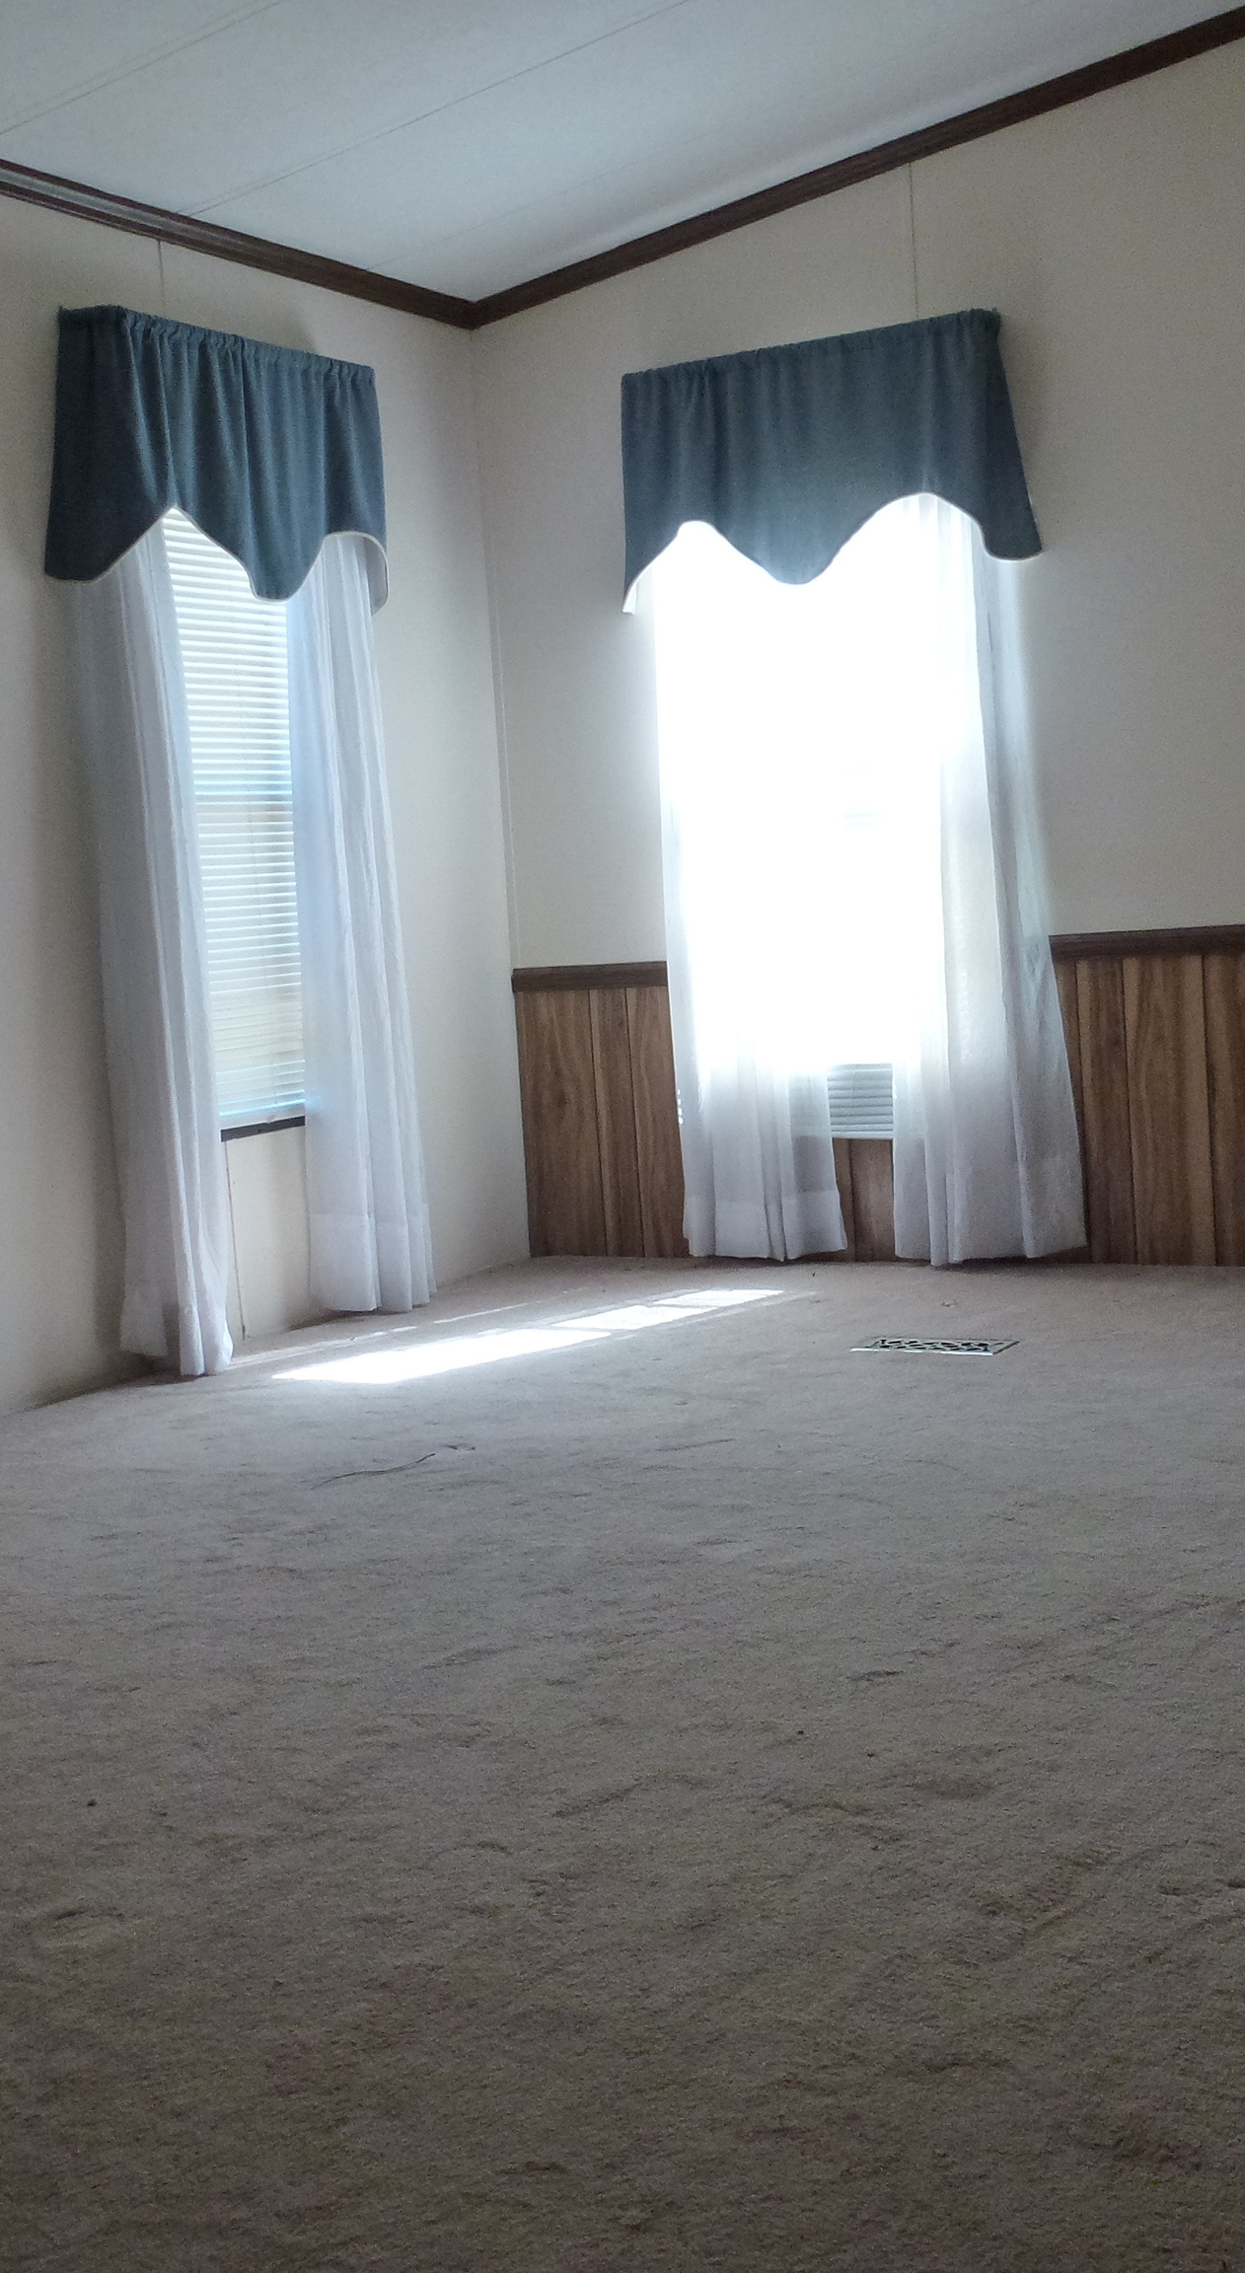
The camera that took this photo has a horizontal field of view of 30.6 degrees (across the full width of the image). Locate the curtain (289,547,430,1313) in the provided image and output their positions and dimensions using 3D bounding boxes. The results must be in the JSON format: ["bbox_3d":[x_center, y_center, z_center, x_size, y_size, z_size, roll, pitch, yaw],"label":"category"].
[{"bbox_3d":[-0.621,-0.578,5.067,0.120,1.950,0.420,-1,7,32],"label":"curtain"}]

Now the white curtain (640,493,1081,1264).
[{"bbox_3d":[0.508,-0.669,5.123,1.000,1.940,0.130,-1,7,32],"label":"white curtain"}]

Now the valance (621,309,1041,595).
[{"bbox_3d":[0.417,-1.494,5.069,0.995,0.530,0.155,-1,7,32],"label":"valance"}]

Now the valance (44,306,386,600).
[{"bbox_3d":[-0.811,-1.389,4.777,0.155,0.545,0.970,-1,7,32],"label":"valance"}]

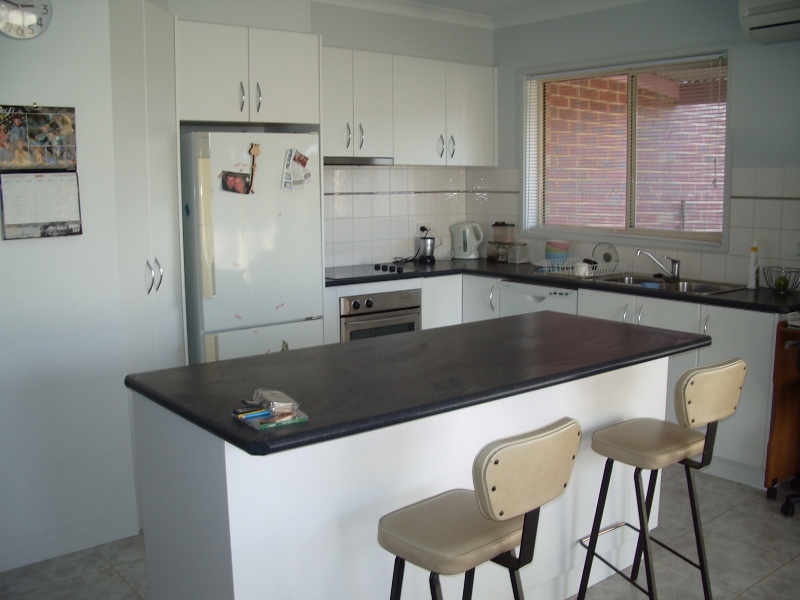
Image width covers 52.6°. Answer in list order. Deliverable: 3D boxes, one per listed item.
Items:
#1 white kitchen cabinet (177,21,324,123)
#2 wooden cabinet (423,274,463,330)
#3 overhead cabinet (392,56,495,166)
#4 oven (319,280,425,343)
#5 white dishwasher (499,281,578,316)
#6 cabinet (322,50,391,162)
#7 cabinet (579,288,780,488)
[{"bbox_3d":[-0.923,-1.169,4.308,0.821,0.470,0.566,-7,11,-39],"label":"white kitchen cabinet"},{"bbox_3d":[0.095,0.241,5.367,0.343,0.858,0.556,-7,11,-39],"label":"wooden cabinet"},{"bbox_3d":[0.237,-1.243,5.440,0.918,0.674,0.286,-7,11,-39],"label":"overhead cabinet"},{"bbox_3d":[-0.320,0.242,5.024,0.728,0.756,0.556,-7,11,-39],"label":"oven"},{"bbox_3d":[1.019,0.285,4.957,0.566,0.827,0.605,-7,11,-39],"label":"white dishwasher"},{"bbox_3d":[-0.357,-1.190,4.956,0.617,0.630,0.286,-7,11,-39],"label":"cabinet"},{"bbox_3d":[1.567,0.399,4.296,0.566,0.858,1.127,-7,11,-39],"label":"cabinet"}]

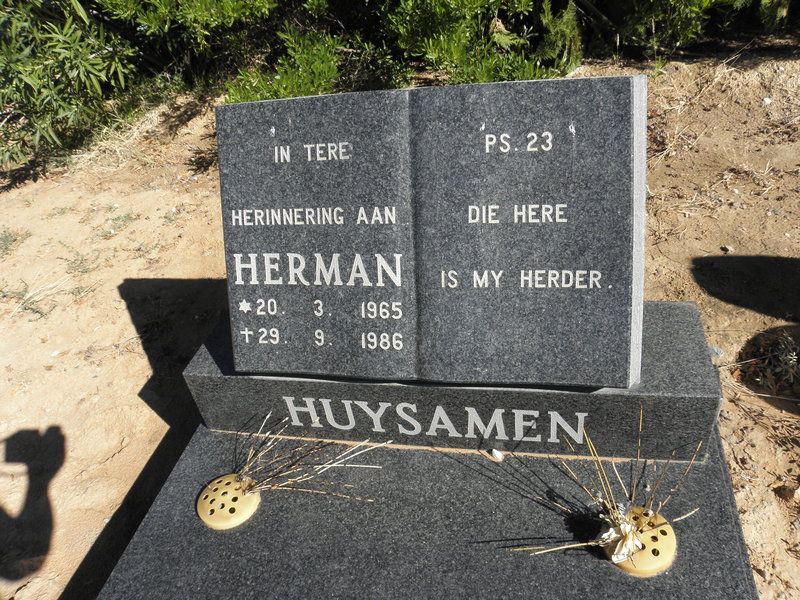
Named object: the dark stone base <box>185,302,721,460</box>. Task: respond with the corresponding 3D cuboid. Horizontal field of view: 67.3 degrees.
[{"bbox_3d":[0.074,0.141,1.210,0.970,0.167,0.241,0,39,15],"label":"dark stone base"}]

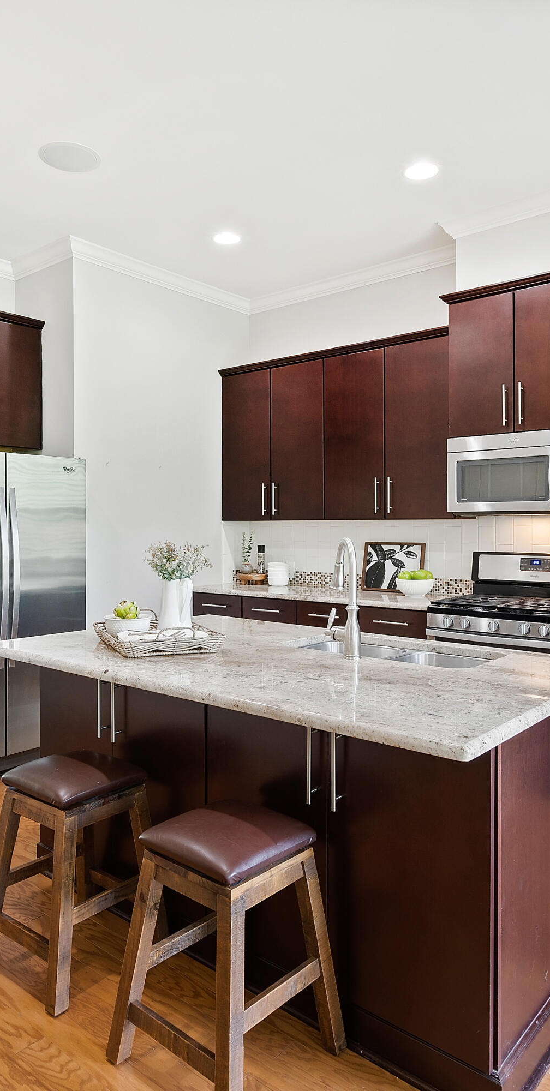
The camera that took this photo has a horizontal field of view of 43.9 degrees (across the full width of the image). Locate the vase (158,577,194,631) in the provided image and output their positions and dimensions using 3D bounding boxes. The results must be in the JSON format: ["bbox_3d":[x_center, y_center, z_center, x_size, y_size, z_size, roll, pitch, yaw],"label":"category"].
[{"bbox_3d":[-0.405,0.227,2.715,0.150,0.213,0.122,1,1,37],"label":"vase"}]

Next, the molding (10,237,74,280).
[{"bbox_3d":[-1.494,-1.828,4.361,0.711,0.085,0.083,1,1,40],"label":"molding"}]

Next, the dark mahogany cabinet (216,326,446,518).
[{"bbox_3d":[0.425,-0.754,4.829,1.971,1.154,0.365,1,1,41],"label":"dark mahogany cabinet"}]

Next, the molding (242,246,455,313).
[{"bbox_3d":[0.501,-1.845,4.776,1.870,0.088,0.083,1,1,40],"label":"molding"}]

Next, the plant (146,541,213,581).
[{"bbox_3d":[-0.398,0.069,2.831,0.250,0.170,0.240,0,1,0],"label":"plant"}]

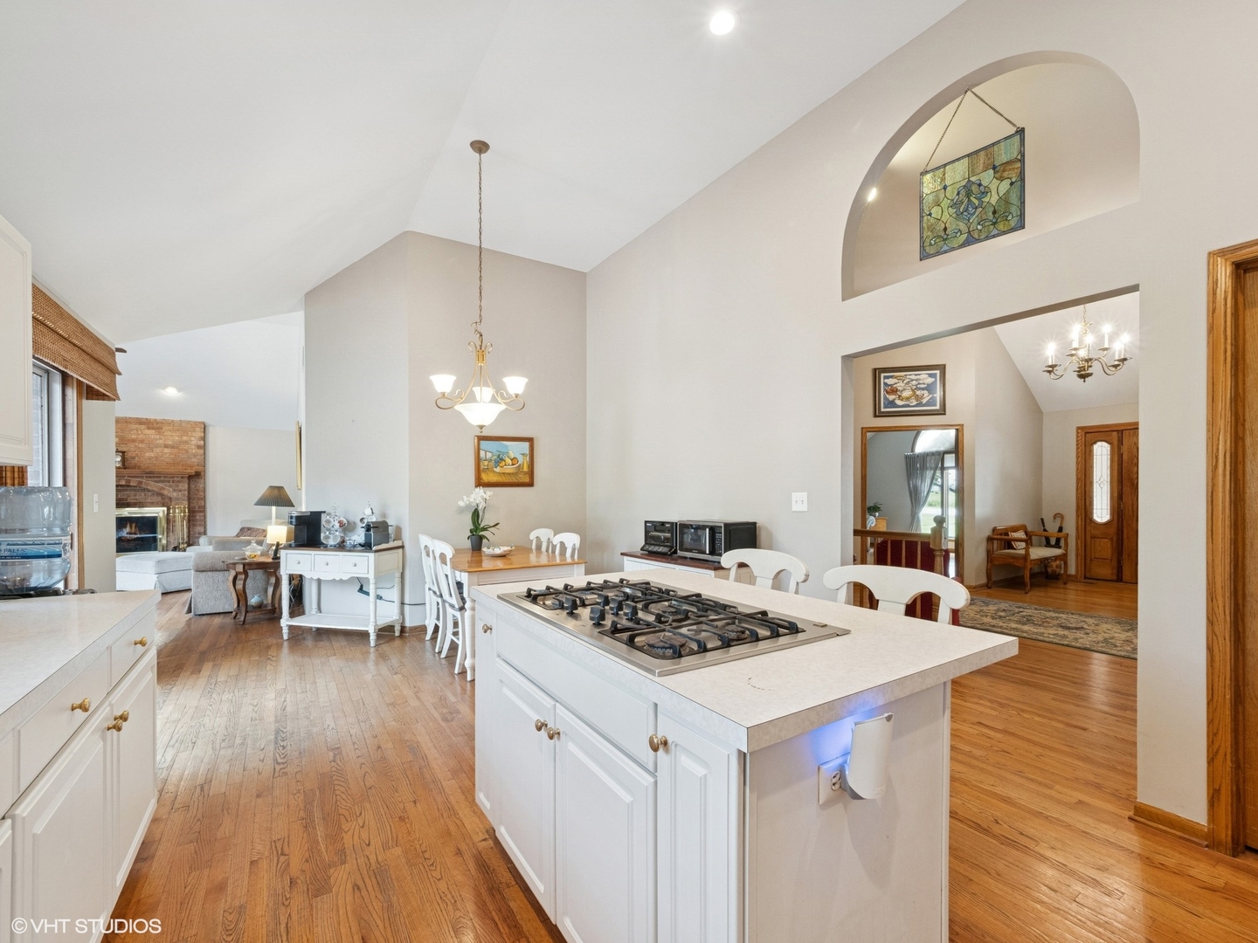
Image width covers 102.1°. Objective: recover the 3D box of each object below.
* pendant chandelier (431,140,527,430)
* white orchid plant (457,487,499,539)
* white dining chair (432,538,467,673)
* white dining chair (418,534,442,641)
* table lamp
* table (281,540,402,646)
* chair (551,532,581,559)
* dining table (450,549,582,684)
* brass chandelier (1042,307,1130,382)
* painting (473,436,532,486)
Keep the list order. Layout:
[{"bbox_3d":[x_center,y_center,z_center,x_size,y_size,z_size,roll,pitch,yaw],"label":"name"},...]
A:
[{"bbox_3d":[-1.014,-1.268,3.464,0.629,1.970,0.601,0,-1,-16],"label":"pendant chandelier"},{"bbox_3d":[-1.361,0.411,4.574,0.362,0.525,0.269,0,-1,-17],"label":"white orchid plant"},{"bbox_3d":[-1.158,0.965,3.846,0.517,0.939,0.447,1,-1,-31],"label":"white dining chair"},{"bbox_3d":[-1.478,0.984,4.316,0.517,0.939,0.447,1,-1,-31],"label":"white dining chair"},{"bbox_3d":[-3.647,0.522,5.244,0.348,0.752,0.341,1,-1,-35],"label":"table lamp"},{"bbox_3d":[-2.510,1.035,4.450,0.967,0.848,0.384,0,-1,13],"label":"table"},{"bbox_3d":[-0.682,0.978,4.170,0.517,0.939,0.447,1,-1,-31],"label":"chair"},{"bbox_3d":[-1.109,1.076,4.211,0.930,0.747,1.430,1,-1,-31],"label":"dining table"},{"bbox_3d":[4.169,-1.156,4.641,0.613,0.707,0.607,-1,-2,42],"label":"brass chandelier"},{"bbox_3d":[-1.201,-0.094,4.969,0.587,0.492,0.029,1,-1,-34],"label":"painting"}]

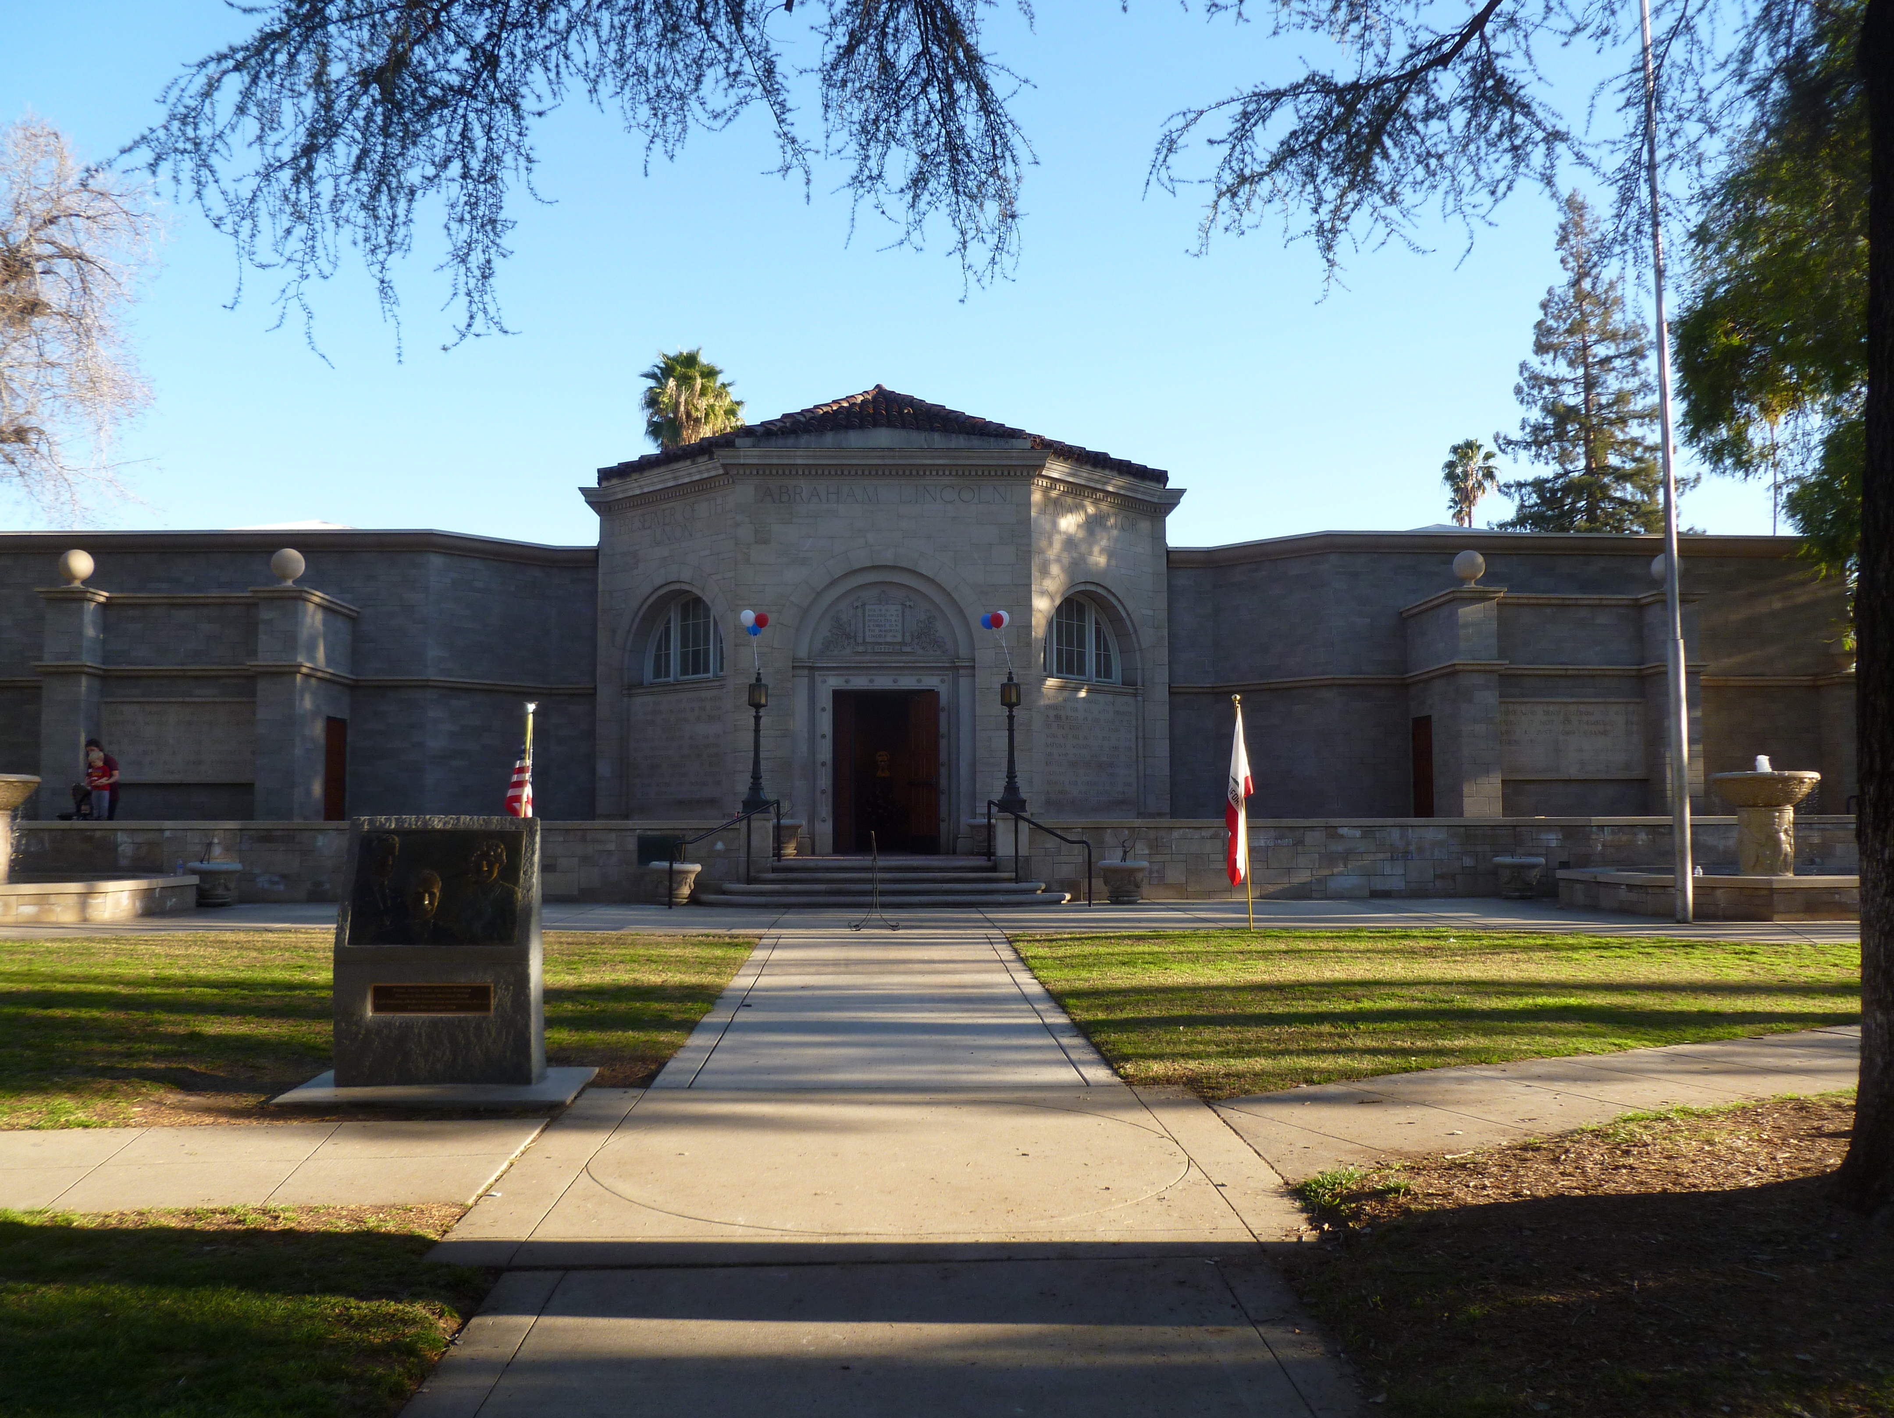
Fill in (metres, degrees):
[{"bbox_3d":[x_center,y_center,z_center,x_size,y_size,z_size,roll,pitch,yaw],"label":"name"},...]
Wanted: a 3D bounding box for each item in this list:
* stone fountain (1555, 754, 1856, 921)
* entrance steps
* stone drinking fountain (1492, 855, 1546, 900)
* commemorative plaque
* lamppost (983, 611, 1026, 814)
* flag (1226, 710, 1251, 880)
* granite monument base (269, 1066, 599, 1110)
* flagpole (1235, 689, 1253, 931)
[{"bbox_3d":[10.615,1.629,19.965,5.000,1.900,4.200,0,-4,-2],"label":"stone fountain"},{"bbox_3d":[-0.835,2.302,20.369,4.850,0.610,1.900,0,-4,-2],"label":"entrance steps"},{"bbox_3d":[7.875,2.324,21.121,0.710,0.600,0.710,0,-4,-2],"label":"stone drinking fountain"},{"bbox_3d":[-2.534,1.203,7.731,0.972,1.330,0.310,0,-4,-4],"label":"commemorative plaque"},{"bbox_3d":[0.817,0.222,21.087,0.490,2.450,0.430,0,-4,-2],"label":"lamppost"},{"bbox_3d":[2.929,0.859,15.330,0.270,1.780,0.200,0,-4,-2],"label":"flag"},{"bbox_3d":[-2.469,1.881,7.561,1.370,0.055,0.970,0,-4,-4],"label":"granite monument base"},{"bbox_3d":[2.980,1.031,15.334,0.090,2.380,0.090,-2,-4,-2],"label":"flagpole"}]

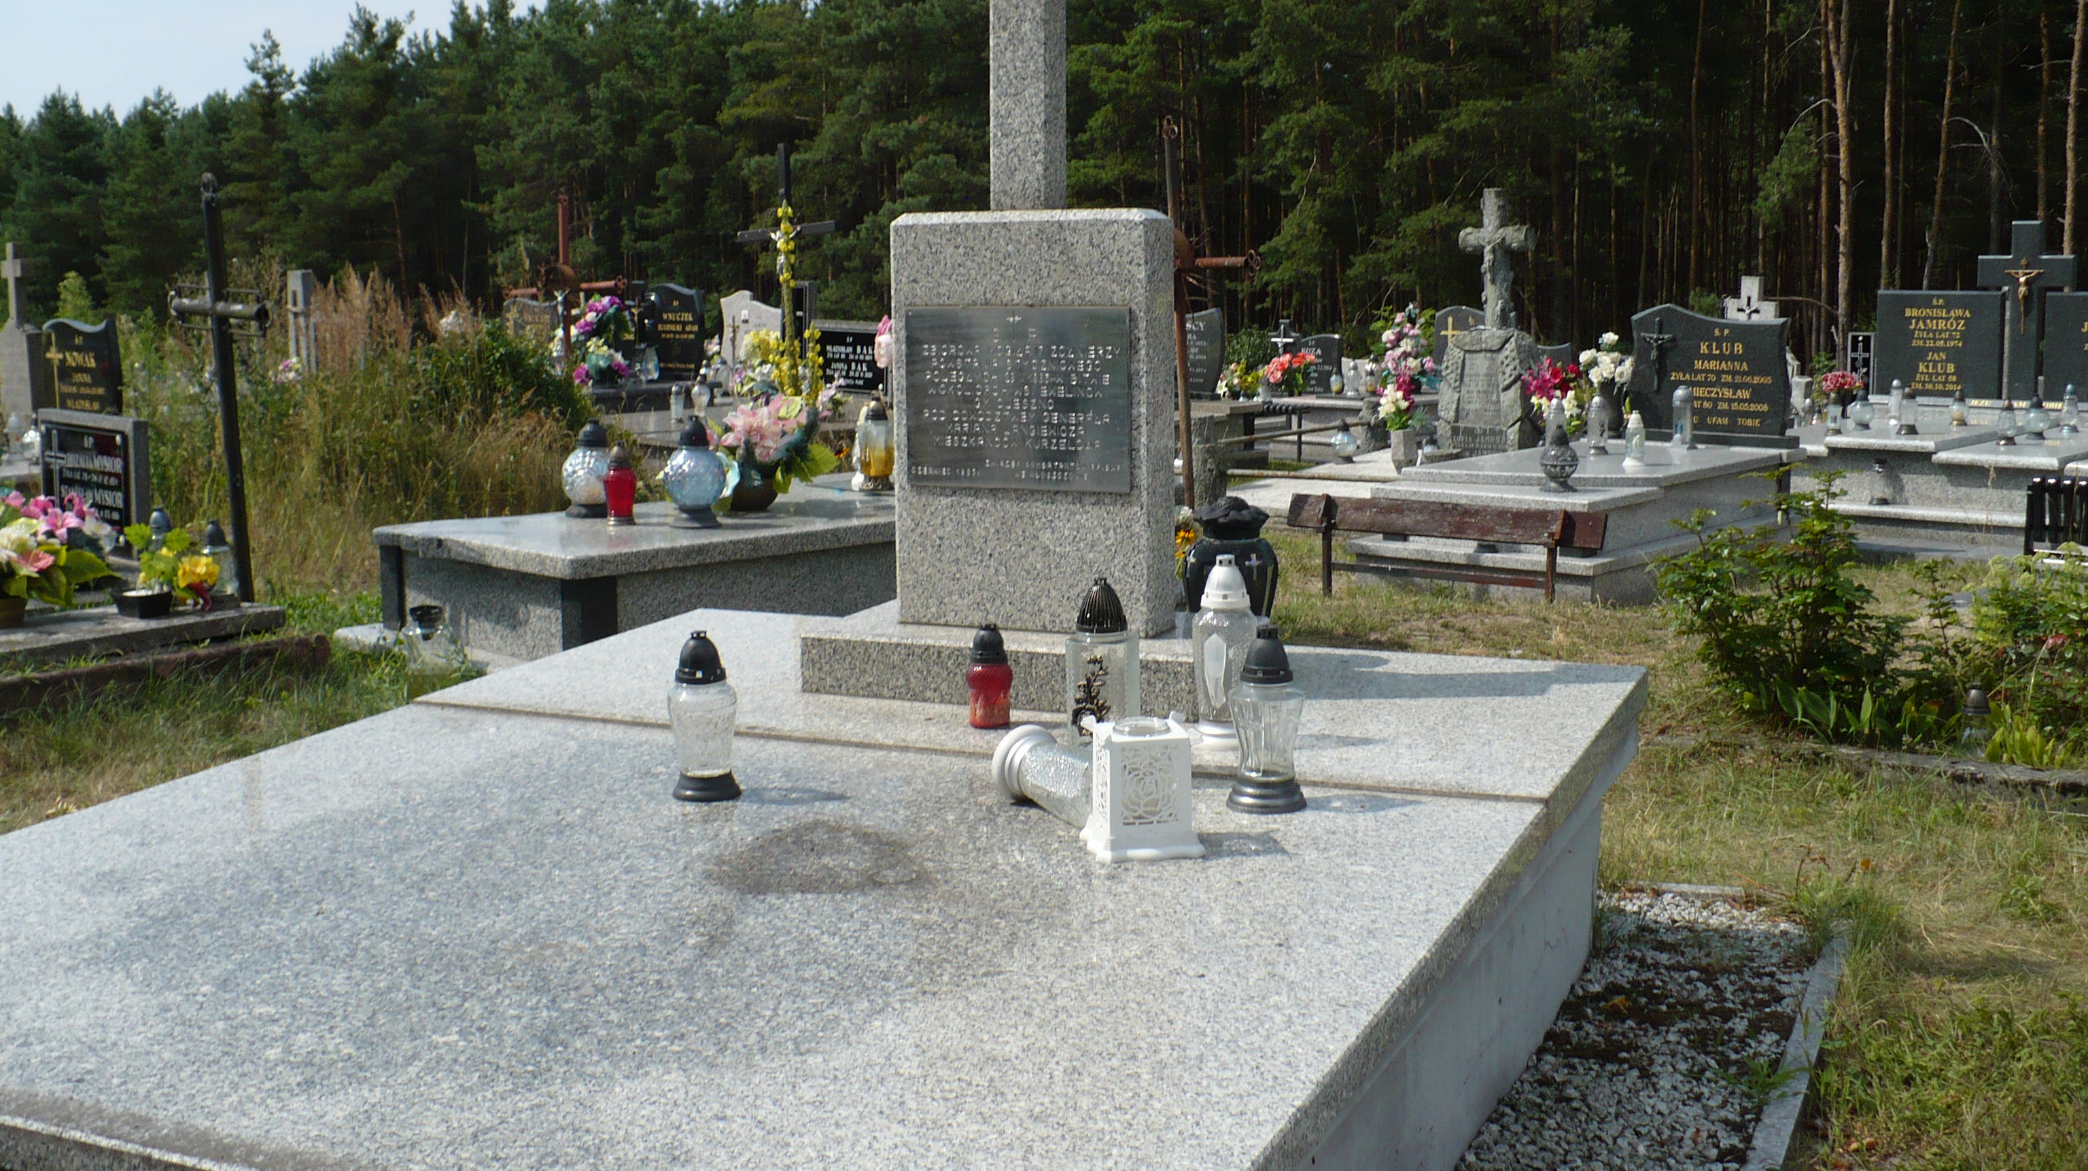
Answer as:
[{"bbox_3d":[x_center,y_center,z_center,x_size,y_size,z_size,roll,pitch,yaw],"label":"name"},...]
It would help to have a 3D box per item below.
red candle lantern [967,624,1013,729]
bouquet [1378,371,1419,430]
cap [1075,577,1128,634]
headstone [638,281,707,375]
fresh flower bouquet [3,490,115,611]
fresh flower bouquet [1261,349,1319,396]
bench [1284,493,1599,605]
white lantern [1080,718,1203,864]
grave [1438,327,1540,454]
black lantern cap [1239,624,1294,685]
[{"bbox_3d":[-0.103,0.173,4.267,0.088,0.195,0.088,0,8,0],"label":"red candle lantern"},{"bbox_3d":[1.701,-0.888,10.700,0.190,0.280,0.180,8,13,42],"label":"bouquet"},{"bbox_3d":[0.089,0.030,3.416,0.080,0.083,0.080,0,8,0],"label":"cap"},{"bbox_3d":[-2.670,-1.829,16.200,0.620,0.720,0.100,7,11,43],"label":"headstone"},{"bbox_3d":[-3.256,-0.108,7.214,0.480,0.410,0.420,7,11,44],"label":"fresh flower bouquet"},{"bbox_3d":[1.562,-1.349,14.200,0.370,0.310,0.300,6,10,40],"label":"fresh flower bouquet"},{"bbox_3d":[1.479,-0.103,8.290,1.287,0.398,0.220,6,10,37],"label":"bench"},{"bbox_3d":[0.138,0.284,3.163,0.143,0.165,0.143,-4,10,-16],"label":"white lantern"},{"bbox_3d":[2.295,-0.996,11.500,0.470,0.650,0.250,8,13,42],"label":"grave"},{"bbox_3d":[0.337,0.101,3.360,0.080,0.084,0.080,-1,9,0],"label":"black lantern cap"}]

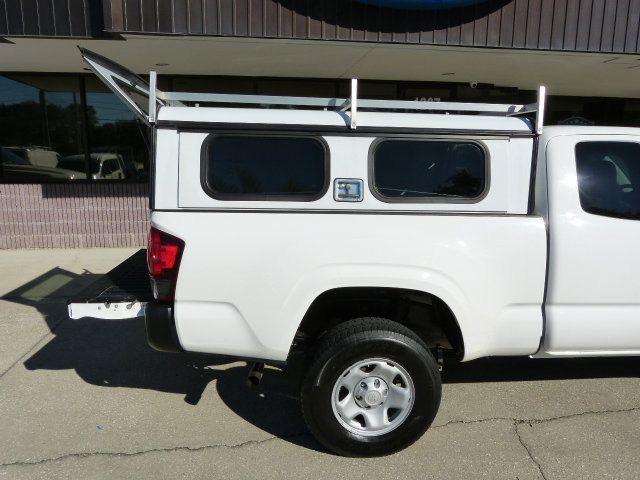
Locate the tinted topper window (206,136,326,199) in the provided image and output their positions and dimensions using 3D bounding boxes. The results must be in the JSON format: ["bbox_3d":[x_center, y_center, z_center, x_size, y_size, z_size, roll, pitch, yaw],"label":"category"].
[{"bbox_3d":[-0.265,-0.358,2.278,0.627,0.337,0.035,1,-2,-5],"label":"tinted topper window"}]

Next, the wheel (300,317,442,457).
[{"bbox_3d":[0.271,0.791,2.499,0.765,0.760,0.250,1,9,-5],"label":"wheel"}]

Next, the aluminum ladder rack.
[{"bbox_3d":[0.117,-0.780,2.975,1.990,0.250,1.360,1,9,-5],"label":"aluminum ladder rack"}]

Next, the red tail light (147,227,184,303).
[{"bbox_3d":[-0.749,0.111,2.276,0.172,0.365,0.165,1,9,-5],"label":"red tail light"}]

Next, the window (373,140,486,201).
[{"bbox_3d":[0.564,-0.355,2.353,0.627,0.330,0.035,1,-2,-5],"label":"window"}]

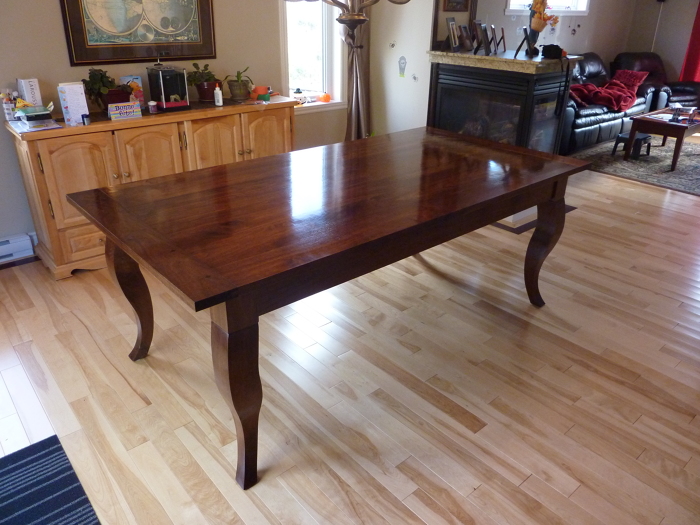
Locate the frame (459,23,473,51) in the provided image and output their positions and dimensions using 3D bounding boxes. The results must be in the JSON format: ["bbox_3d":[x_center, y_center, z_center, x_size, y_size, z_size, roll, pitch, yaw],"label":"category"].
[{"bbox_3d":[0.975,-1.888,4.248,0.030,0.235,0.180,2,20,41],"label":"frame"}]

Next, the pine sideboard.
[{"bbox_3d":[-1.178,-0.585,3.353,1.720,0.842,0.465,-20,33,-38],"label":"pine sideboard"}]

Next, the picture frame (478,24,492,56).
[{"bbox_3d":[1.005,-1.640,3.734,0.030,0.240,0.180,-4,21,28],"label":"picture frame"}]

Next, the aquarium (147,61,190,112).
[{"bbox_3d":[-1.118,-1.095,3.143,0.180,0.280,0.190,-20,33,-38],"label":"aquarium"}]

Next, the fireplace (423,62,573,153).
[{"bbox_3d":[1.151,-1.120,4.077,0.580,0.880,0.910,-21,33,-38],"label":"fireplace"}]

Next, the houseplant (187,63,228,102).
[{"bbox_3d":[-0.973,-1.220,3.426,0.240,0.250,0.210,-20,33,-38],"label":"houseplant"}]

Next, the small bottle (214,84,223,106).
[{"bbox_3d":[-0.865,-1.099,3.312,0.053,0.142,0.038,-3,26,-9],"label":"small bottle"}]

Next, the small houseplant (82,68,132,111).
[{"bbox_3d":[-1.442,-1.025,3.012,0.260,0.250,0.220,-20,33,-38],"label":"small houseplant"}]

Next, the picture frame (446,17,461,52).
[{"bbox_3d":[0.822,-1.807,4.016,0.030,0.280,0.200,1,20,39],"label":"picture frame"}]

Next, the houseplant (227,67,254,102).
[{"bbox_3d":[-0.770,-1.259,3.557,0.180,0.225,0.170,1,26,-1],"label":"houseplant"}]

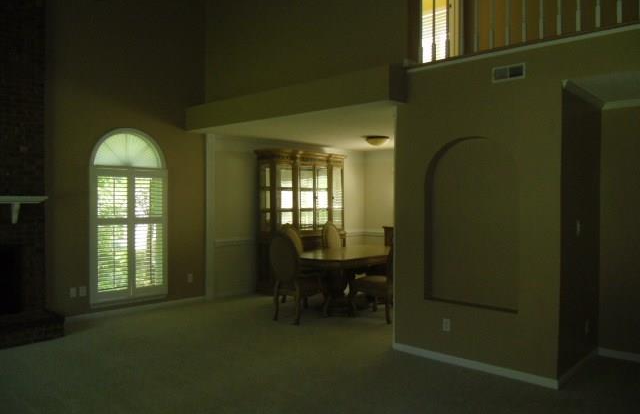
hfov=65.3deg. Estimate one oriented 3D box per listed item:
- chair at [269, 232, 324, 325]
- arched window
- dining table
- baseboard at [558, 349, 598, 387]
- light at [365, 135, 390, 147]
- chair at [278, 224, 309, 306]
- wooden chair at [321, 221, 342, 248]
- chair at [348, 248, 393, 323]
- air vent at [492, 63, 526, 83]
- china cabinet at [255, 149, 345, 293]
[{"bbox_3d":[-0.228,0.849,6.215,0.520,1.100,0.680,1,1,42],"label":"chair"},{"bbox_3d":[-2.450,0.119,6.460,0.080,2.230,1.030,1,1,42],"label":"arched window"},{"bbox_3d":[0.471,1.015,6.946,1.150,0.760,2.100,1,1,42],"label":"dining table"},{"bbox_3d":[2.319,1.412,4.438,0.018,0.075,1.260,1,1,42],"label":"baseboard"},{"bbox_3d":[0.859,-0.975,7.446,0.350,0.140,0.350,1,1,0],"label":"light"},{"bbox_3d":[-0.232,0.830,7.182,0.670,1.110,0.520,1,1,42],"label":"chair"},{"bbox_3d":[0.392,0.825,7.899,0.670,1.110,0.520,1,1,42],"label":"wooden chair"},{"bbox_3d":[0.788,0.851,6.343,0.680,1.110,0.520,1,1,42],"label":"chair"},{"bbox_3d":[1.585,-1.137,4.230,0.280,0.130,0.020,1,1,42],"label":"air vent"},{"bbox_3d":[-0.308,0.246,8.437,0.450,2.240,1.680,1,1,42],"label":"china cabinet"}]

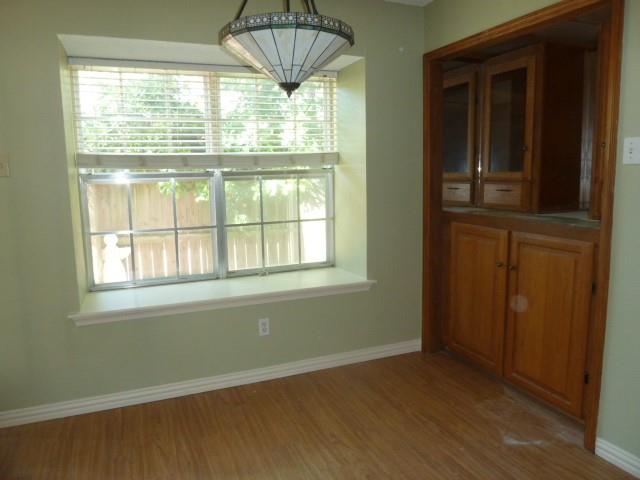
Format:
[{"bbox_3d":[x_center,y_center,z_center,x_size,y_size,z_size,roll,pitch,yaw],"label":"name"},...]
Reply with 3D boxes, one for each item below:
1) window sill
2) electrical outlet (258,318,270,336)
[{"bbox_3d":[-0.598,0.354,3.153,1.905,0.072,0.599,-4,8,-21],"label":"window sill"},{"bbox_3d":[-0.360,0.569,3.000,0.070,0.114,0.008,-4,8,-21],"label":"electrical outlet"}]

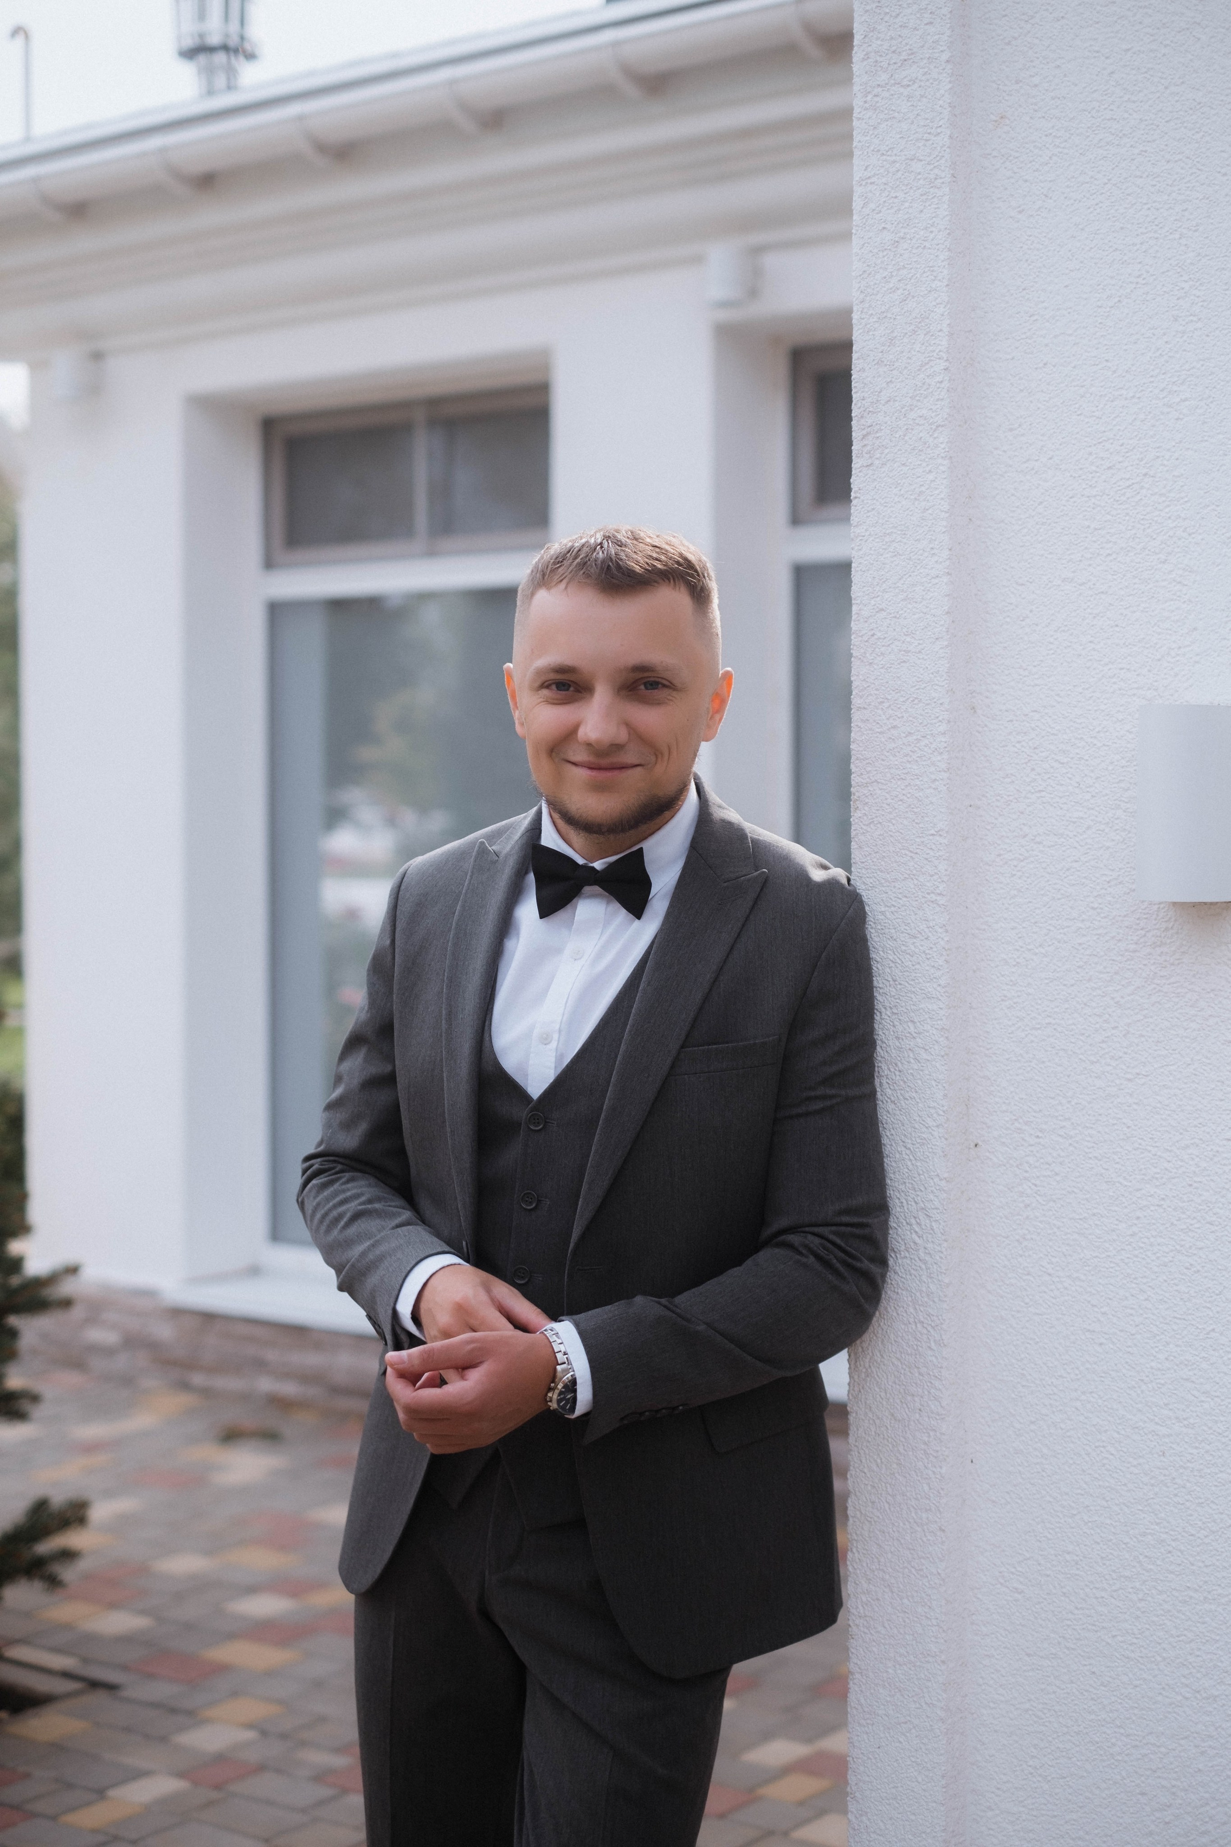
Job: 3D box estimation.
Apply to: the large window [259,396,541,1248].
[{"bbox_3d":[-0.475,-0.239,7.328,1.265,2.361,0.100,1,2,37],"label":"large window"}]

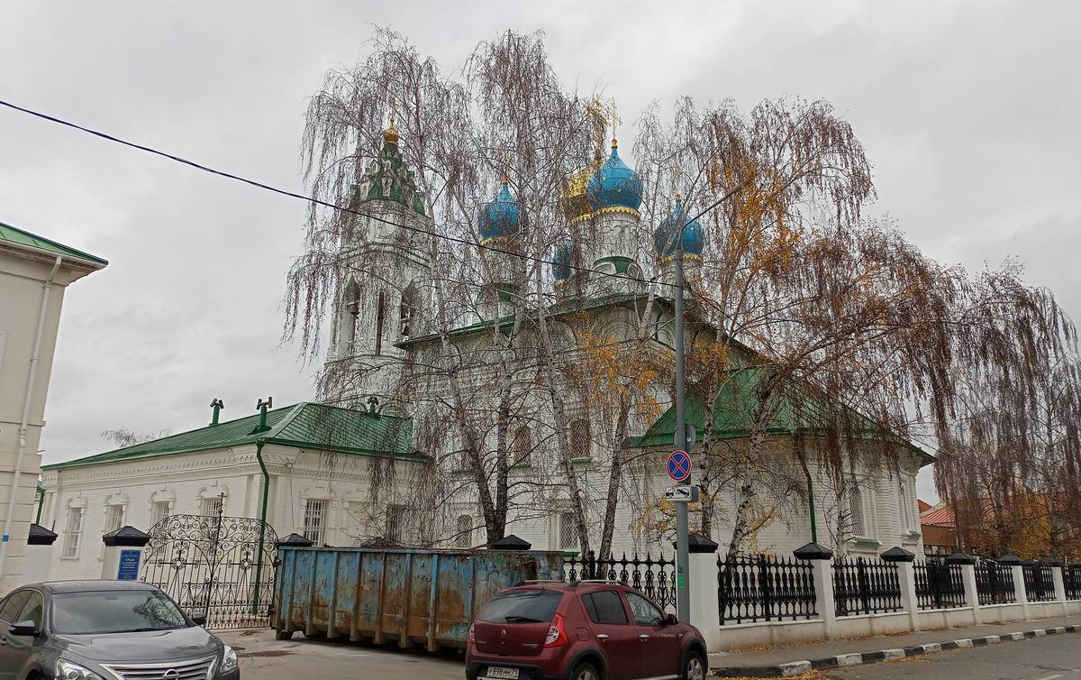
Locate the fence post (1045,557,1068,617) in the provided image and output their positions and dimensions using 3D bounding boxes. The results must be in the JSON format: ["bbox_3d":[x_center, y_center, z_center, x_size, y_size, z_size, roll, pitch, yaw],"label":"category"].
[{"bbox_3d":[18.609,8.912,31.685,0.623,2.040,0.623,-12,-19,43],"label":"fence post"}]

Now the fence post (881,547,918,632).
[{"bbox_3d":[9.164,6.324,22.278,0.623,2.040,0.623,-12,-19,43],"label":"fence post"}]

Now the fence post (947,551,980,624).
[{"bbox_3d":[12.312,7.186,25.414,0.623,2.040,0.623,-12,-19,43],"label":"fence post"}]

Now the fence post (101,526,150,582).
[{"bbox_3d":[-7.903,4.536,16.455,0.650,2.020,0.650,-12,-19,43],"label":"fence post"}]

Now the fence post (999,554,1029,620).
[{"bbox_3d":[15.460,8.049,28.549,0.623,2.040,0.623,-12,-19,43],"label":"fence post"}]

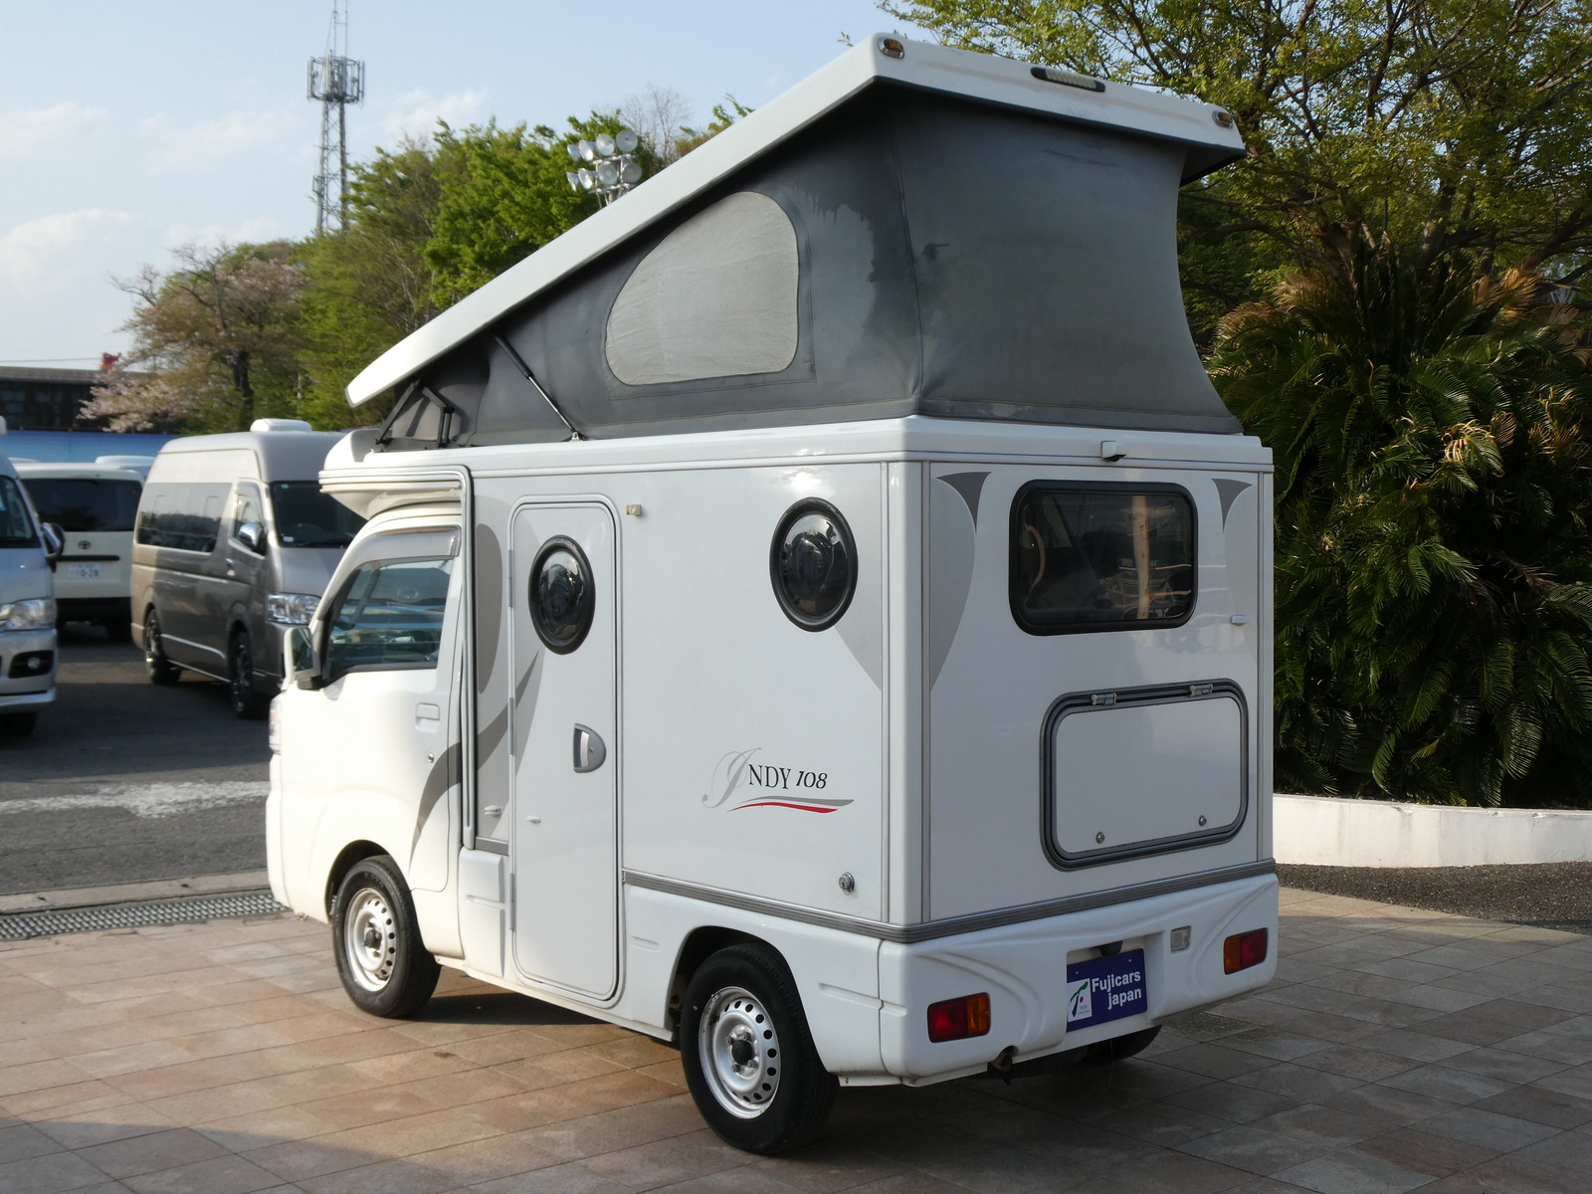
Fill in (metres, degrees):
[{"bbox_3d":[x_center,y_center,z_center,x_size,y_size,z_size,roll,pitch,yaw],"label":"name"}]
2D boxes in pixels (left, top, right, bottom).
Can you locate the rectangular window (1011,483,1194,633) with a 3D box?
[{"bbox_3d":[0.788,-0.100,5.128,0.730,0.385,0.050,-2,3,-41],"label":"rectangular window"}]

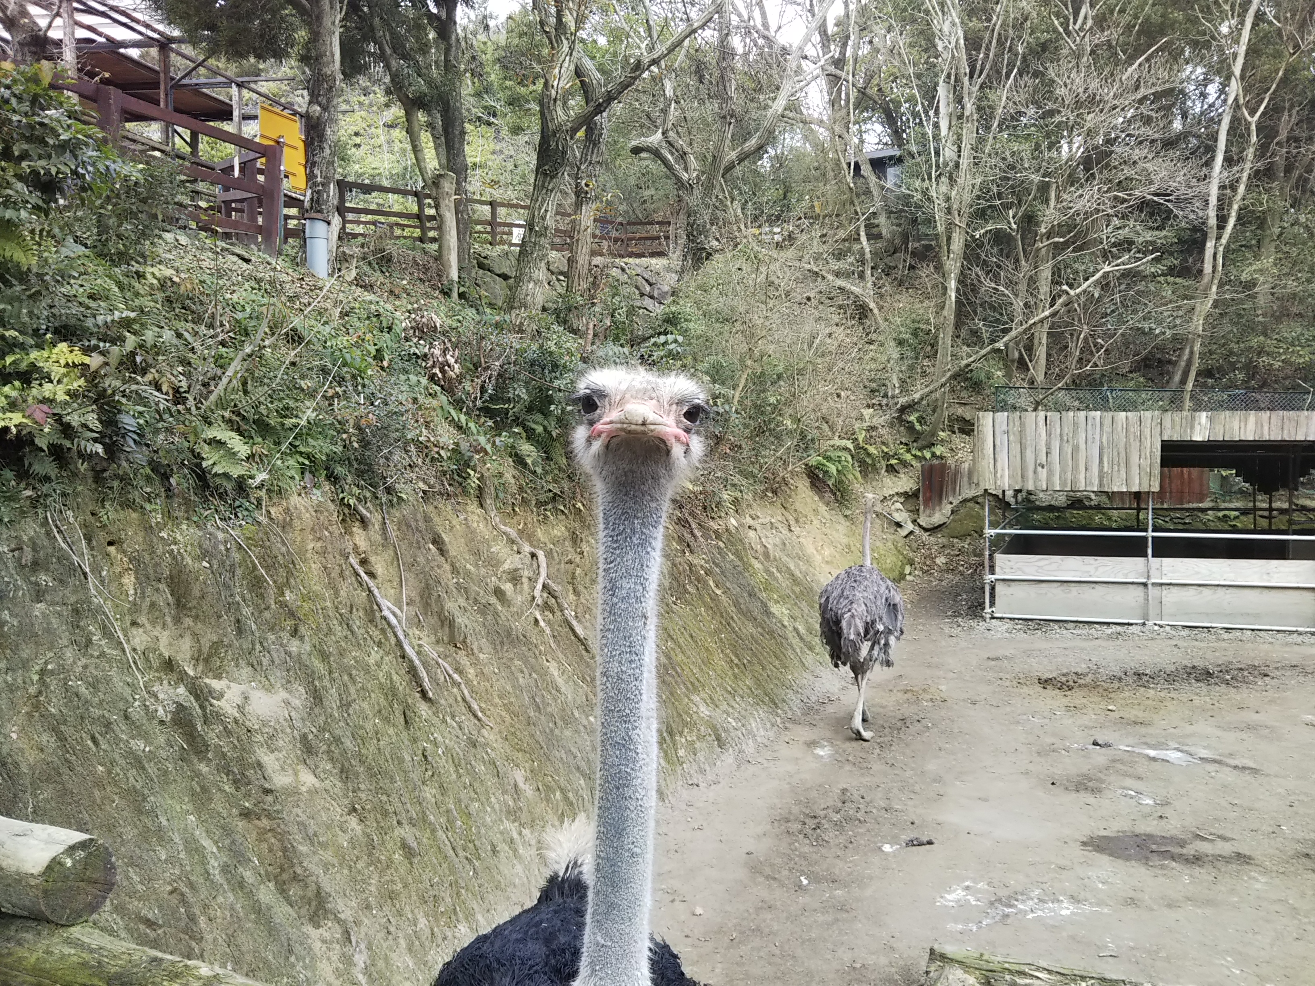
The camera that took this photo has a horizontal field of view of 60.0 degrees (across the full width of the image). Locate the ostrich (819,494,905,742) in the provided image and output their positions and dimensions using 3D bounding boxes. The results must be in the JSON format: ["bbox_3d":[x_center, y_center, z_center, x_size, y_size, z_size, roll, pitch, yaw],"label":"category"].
[{"bbox_3d":[1.500,0.880,8.350,0.600,1.760,1.120,0,1,14],"label":"ostrich"}]

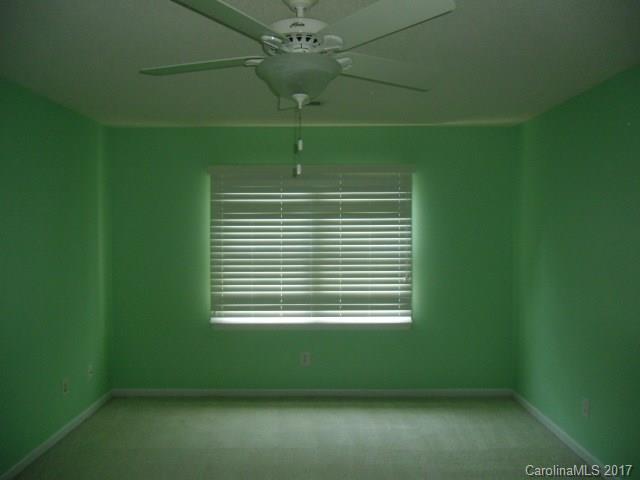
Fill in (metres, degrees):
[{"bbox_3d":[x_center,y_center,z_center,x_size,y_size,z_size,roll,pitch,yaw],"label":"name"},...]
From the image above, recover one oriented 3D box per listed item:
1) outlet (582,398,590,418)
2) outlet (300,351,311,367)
[{"bbox_3d":[1.738,1.097,3.255,0.010,0.118,0.073,0,2,0],"label":"outlet"},{"bbox_3d":[-0.129,1.054,4.441,0.073,0.118,0.010,0,2,0],"label":"outlet"}]

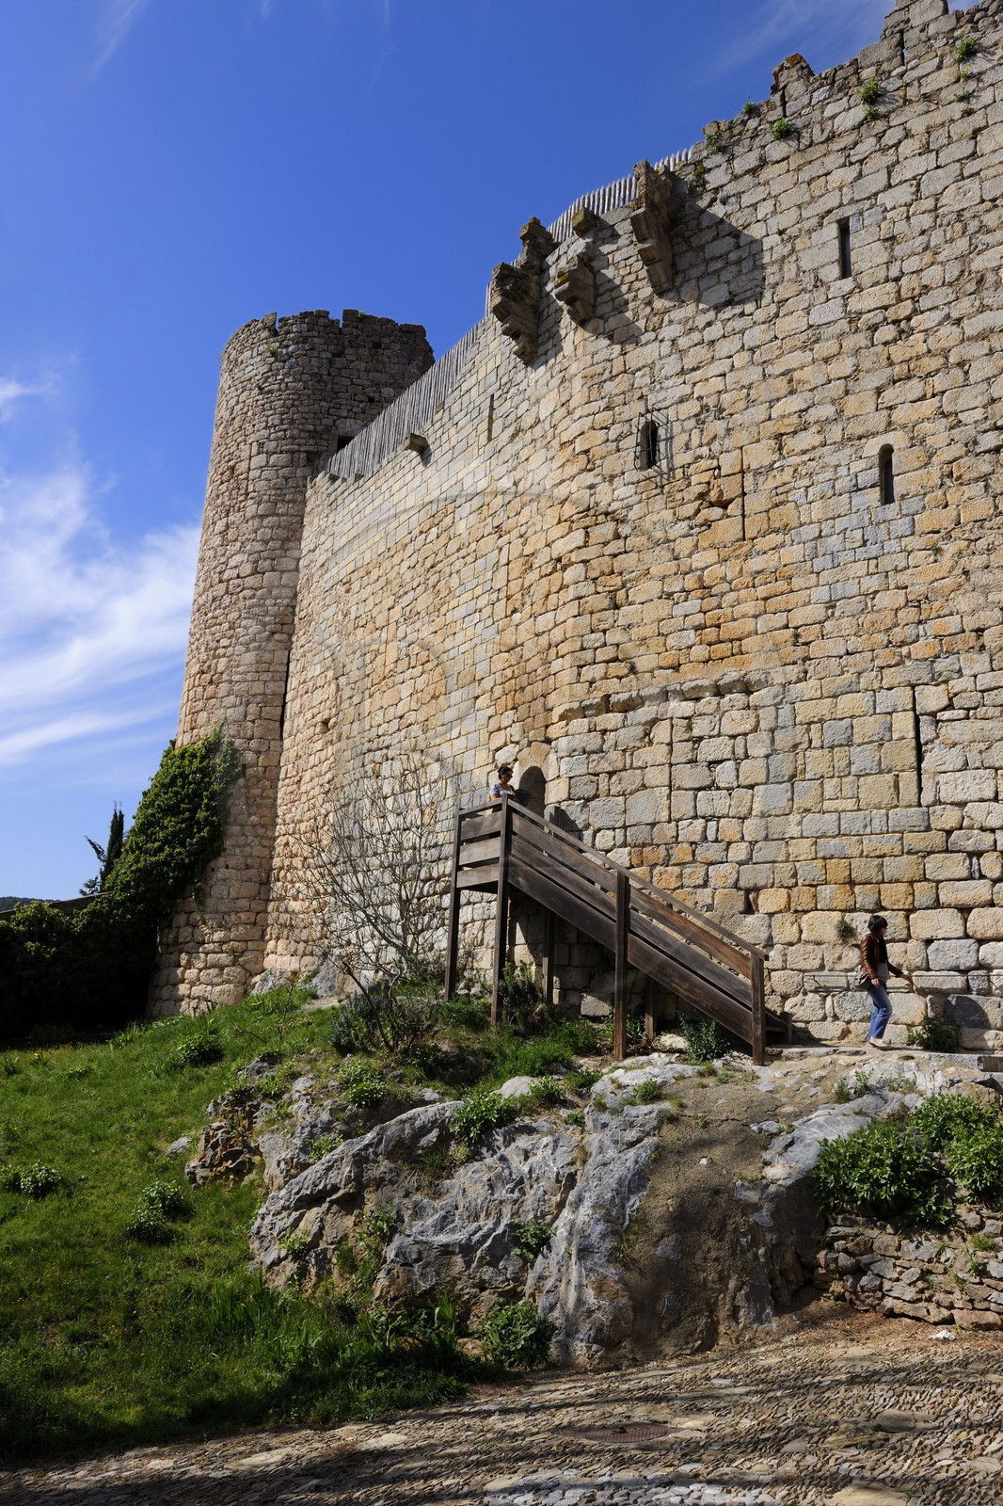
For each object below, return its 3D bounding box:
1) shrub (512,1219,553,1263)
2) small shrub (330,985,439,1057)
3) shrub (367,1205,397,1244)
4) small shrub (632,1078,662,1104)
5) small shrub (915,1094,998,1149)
[{"bbox_3d":[0.266,4.337,10.400,0.365,0.379,0.292,2,-15,0],"label":"shrub"},{"bbox_3d":[-1.635,3.686,16.124,1.450,0.950,1.100,4,-16,-5],"label":"small shrub"},{"bbox_3d":[-1.101,4.311,10.700,0.269,0.348,0.242,2,-15,0],"label":"shrub"},{"bbox_3d":[1.469,3.409,11.800,0.308,0.256,0.277,2,-15,0],"label":"small shrub"},{"bbox_3d":[4.574,3.705,11.800,0.853,0.558,0.725,2,-15,0],"label":"small shrub"}]

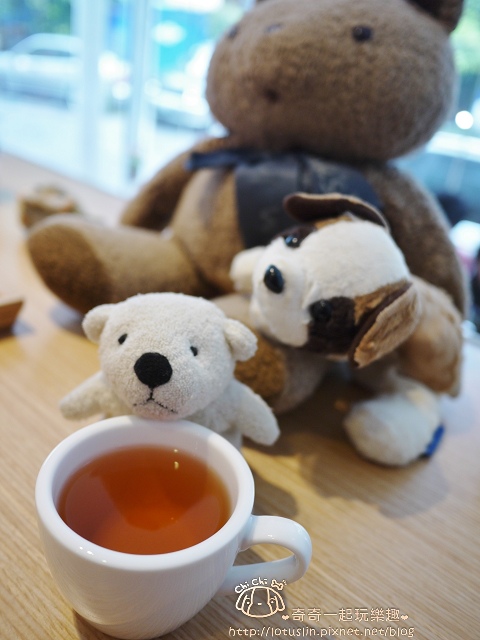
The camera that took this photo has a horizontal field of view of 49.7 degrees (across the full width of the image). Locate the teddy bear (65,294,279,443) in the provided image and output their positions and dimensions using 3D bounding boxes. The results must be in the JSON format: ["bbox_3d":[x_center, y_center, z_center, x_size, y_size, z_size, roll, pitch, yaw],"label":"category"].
[{"bbox_3d":[-0.037,0.038,0.294,0.128,0.102,0.090,8,24,0],"label":"teddy bear"}]

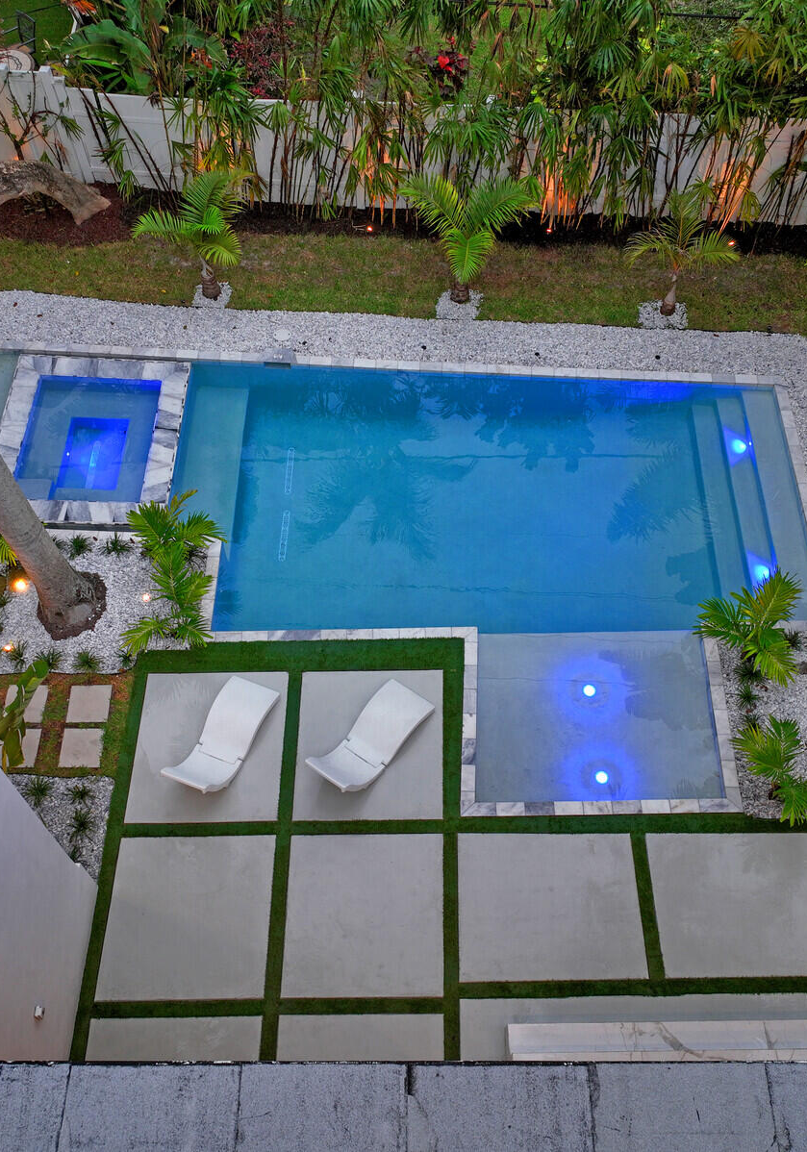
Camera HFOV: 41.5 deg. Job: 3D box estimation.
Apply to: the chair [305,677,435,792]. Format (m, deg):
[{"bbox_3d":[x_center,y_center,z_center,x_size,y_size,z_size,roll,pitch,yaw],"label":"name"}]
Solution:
[{"bbox_3d":[-0.344,1.754,11.687,0.610,0.740,1.525,33,63,20],"label":"chair"}]

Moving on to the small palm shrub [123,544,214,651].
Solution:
[{"bbox_3d":[-2.654,0.314,11.997,1.100,1.100,1.100,-1,55,2],"label":"small palm shrub"}]

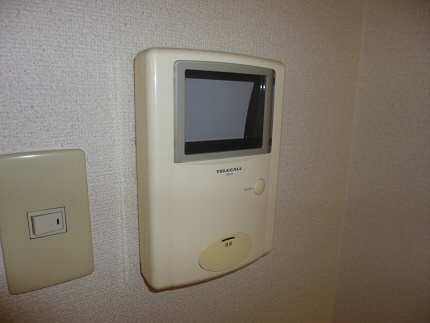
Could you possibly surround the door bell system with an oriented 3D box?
[{"bbox_3d":[0.002,0.006,0.316,0.155,0.222,0.047,-6,14,-32],"label":"door bell system"}]

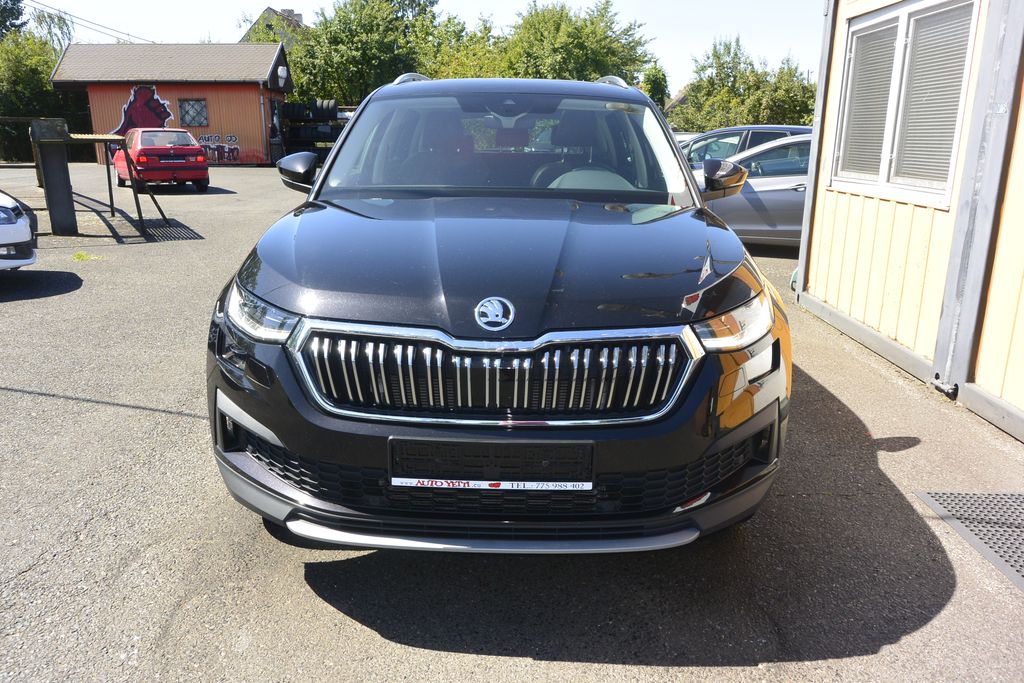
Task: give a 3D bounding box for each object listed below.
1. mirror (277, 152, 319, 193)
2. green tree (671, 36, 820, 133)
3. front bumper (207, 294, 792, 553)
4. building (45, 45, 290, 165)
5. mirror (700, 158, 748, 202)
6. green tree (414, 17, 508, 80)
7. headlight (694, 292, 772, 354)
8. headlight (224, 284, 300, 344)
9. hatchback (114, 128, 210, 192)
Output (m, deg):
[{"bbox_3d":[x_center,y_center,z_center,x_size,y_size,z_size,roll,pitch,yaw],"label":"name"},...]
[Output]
[{"bbox_3d":[-0.933,-0.752,3.398,0.235,0.175,0.170,1,15,1],"label":"mirror"},{"bbox_3d":[8.119,-8.483,27.727,5.900,4.598,4.600,1,15,0],"label":"green tree"},{"bbox_3d":[-0.046,0.214,2.232,1.860,0.620,0.550,1,15,1],"label":"front bumper"},{"bbox_3d":[-11.633,-8.324,27.086,7.653,4.064,2.915,2,15,5],"label":"building"},{"bbox_3d":[0.917,-0.722,3.360,0.235,0.175,0.170,1,15,1],"label":"mirror"},{"bbox_3d":[-1.861,-9.264,28.581,3.900,5.263,3.700,1,15,0],"label":"green tree"},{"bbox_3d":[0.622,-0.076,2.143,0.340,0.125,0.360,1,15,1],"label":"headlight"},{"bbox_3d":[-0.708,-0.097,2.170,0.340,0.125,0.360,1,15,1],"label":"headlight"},{"bbox_3d":[-8.571,-4.445,18.616,1.640,1.410,3.860,-9,18,-32],"label":"hatchback"}]

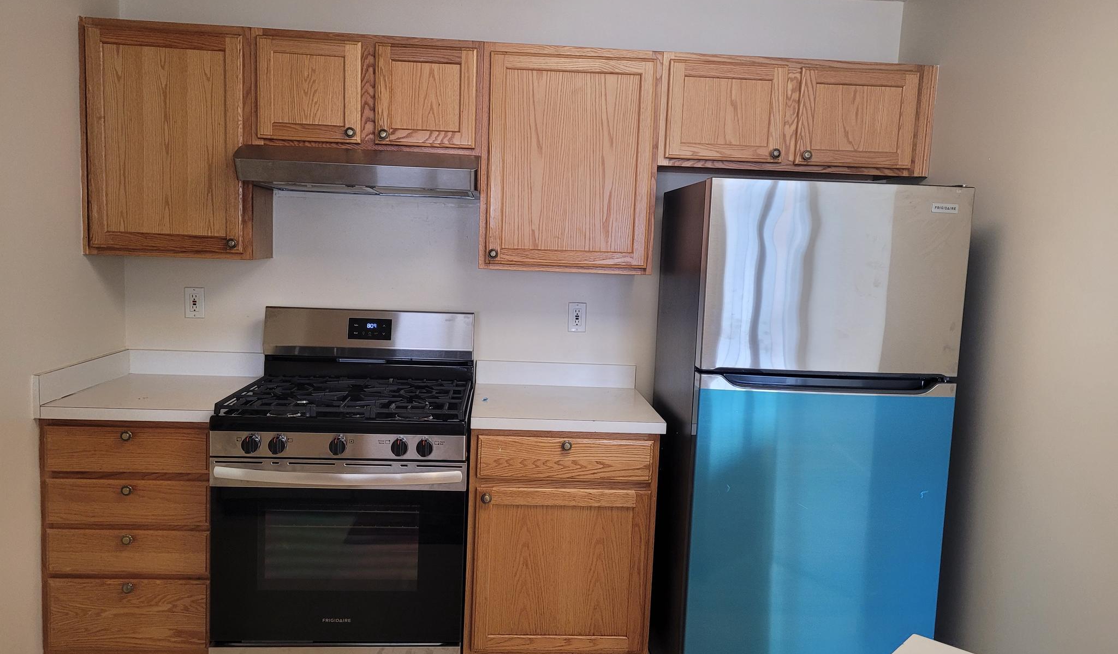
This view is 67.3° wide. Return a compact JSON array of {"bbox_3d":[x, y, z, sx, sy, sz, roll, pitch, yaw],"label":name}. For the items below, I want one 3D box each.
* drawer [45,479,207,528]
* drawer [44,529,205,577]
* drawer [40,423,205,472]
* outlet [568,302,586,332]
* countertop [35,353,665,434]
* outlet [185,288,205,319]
[{"bbox_3d":[-1.333,0.518,2.769,0.478,0.140,0.400,2,6,-4],"label":"drawer"},{"bbox_3d":[-1.339,0.675,2.785,0.478,0.141,0.400,2,6,-4],"label":"drawer"},{"bbox_3d":[-1.326,0.353,2.752,0.478,0.138,0.400,2,6,-4],"label":"drawer"},{"bbox_3d":[0.071,-0.035,3.236,0.070,0.114,0.010,2,6,-4],"label":"outlet"},{"bbox_3d":[-0.639,0.211,2.901,1.923,0.131,0.627,2,6,-4],"label":"countertop"},{"bbox_3d":[-1.357,-0.089,3.130,0.070,0.114,0.010,2,6,-4],"label":"outlet"}]

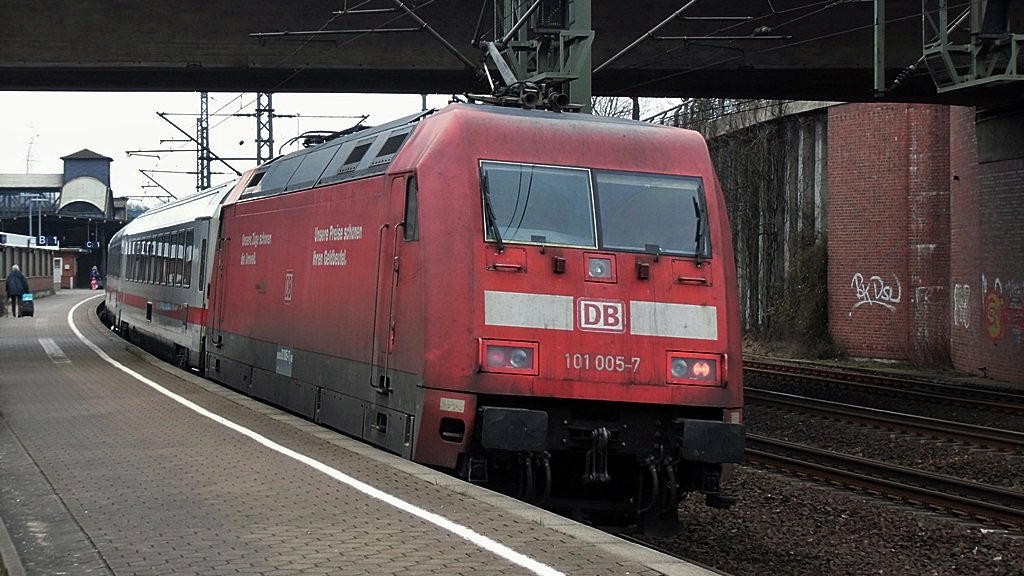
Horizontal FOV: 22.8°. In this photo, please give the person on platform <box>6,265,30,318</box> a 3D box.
[{"bbox_3d":[-15.541,0.104,80.000,0.640,1.660,0.450,0,1,-7],"label":"person on platform"}]

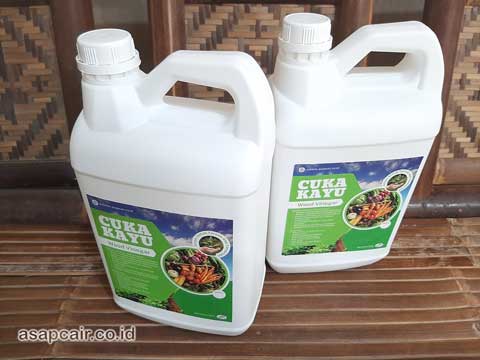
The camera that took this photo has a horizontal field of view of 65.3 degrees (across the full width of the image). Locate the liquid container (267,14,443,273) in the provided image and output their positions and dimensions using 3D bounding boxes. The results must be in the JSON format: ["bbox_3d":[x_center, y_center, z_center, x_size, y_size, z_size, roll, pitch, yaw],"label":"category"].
[{"bbox_3d":[0.123,-0.035,0.469,0.186,0.315,0.121,-4,35,-5],"label":"liquid container"}]

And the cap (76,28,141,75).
[{"bbox_3d":[-0.116,-0.113,0.326,0.053,0.027,0.053,0,35,0],"label":"cap"}]

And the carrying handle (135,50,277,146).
[{"bbox_3d":[-0.031,-0.075,0.327,0.123,0.073,0.035,9,36,12],"label":"carrying handle"}]

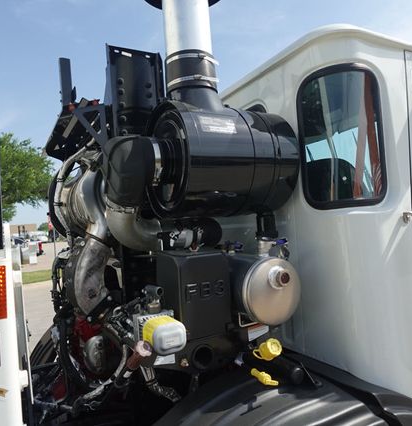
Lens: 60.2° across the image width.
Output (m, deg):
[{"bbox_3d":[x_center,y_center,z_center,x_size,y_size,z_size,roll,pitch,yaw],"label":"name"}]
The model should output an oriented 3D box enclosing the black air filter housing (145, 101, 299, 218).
[{"bbox_3d":[0.043,-0.182,1.285,0.420,0.385,0.385,-3,-1,-29],"label":"black air filter housing"}]

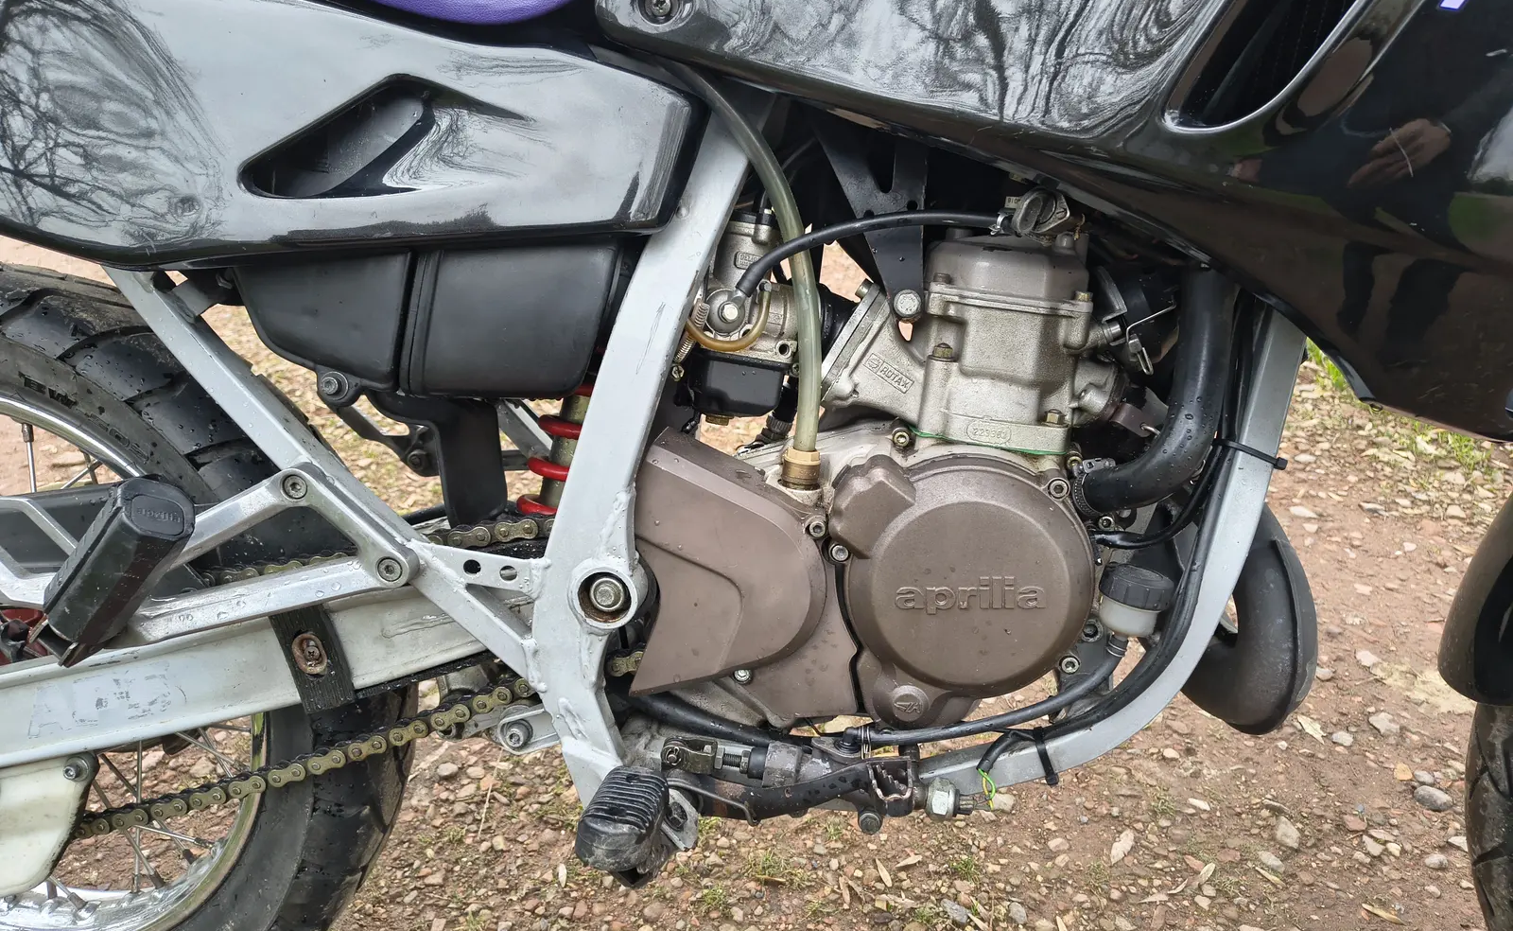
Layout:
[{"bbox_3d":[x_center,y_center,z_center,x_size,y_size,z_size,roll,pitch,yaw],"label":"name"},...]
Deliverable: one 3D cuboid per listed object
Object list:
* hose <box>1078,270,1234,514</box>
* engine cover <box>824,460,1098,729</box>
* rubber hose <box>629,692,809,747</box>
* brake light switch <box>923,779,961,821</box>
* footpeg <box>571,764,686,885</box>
[{"bbox_3d":[0.241,-0.049,0.629,0.092,0.150,0.045,2,14,2],"label":"hose"},{"bbox_3d":[0.125,0.071,0.632,0.151,0.151,0.042,2,14,2],"label":"engine cover"},{"bbox_3d":[-0.025,0.169,0.699,0.122,0.018,0.018,16,15,-1],"label":"rubber hose"},{"bbox_3d":[0.113,0.202,0.635,0.024,0.025,0.025,-1,13,7],"label":"brake light switch"},{"bbox_3d":[-0.077,0.213,0.627,0.043,0.043,0.085,3,15,8],"label":"footpeg"}]

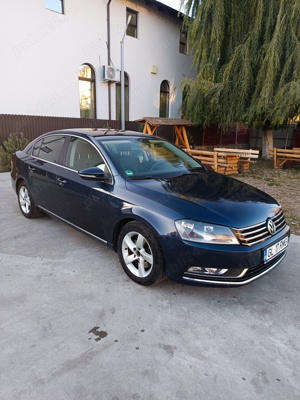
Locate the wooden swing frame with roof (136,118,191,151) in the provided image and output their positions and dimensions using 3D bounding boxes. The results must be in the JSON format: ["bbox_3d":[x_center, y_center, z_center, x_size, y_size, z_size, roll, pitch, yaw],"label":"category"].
[{"bbox_3d":[0.647,-2.600,12.133,2.200,1.920,1.280,-10,18,-37],"label":"wooden swing frame with roof"}]

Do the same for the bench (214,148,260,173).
[{"bbox_3d":[3.026,-1.445,10.119,1.650,0.780,0.620,9,17,29],"label":"bench"}]

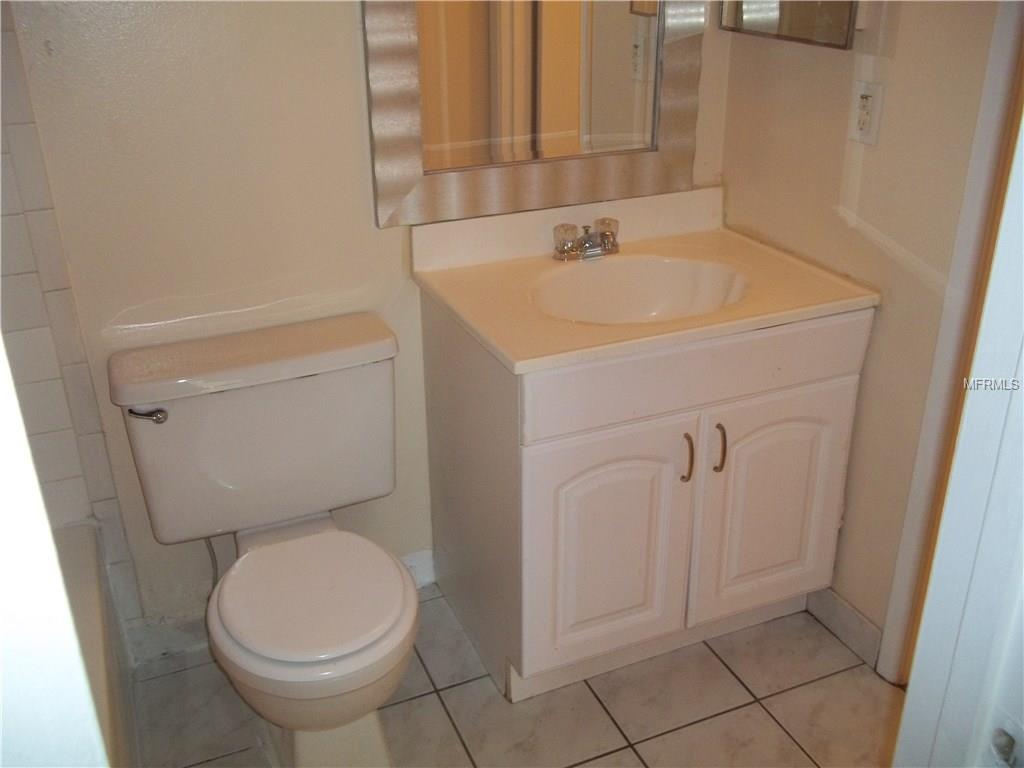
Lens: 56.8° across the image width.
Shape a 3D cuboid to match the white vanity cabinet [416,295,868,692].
[{"bbox_3d":[0.264,0.178,2.148,0.763,0.817,0.562,-11,26,-21],"label":"white vanity cabinet"}]

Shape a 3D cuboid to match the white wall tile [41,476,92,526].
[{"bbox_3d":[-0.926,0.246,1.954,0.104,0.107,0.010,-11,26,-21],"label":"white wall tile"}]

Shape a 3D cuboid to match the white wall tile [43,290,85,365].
[{"bbox_3d":[-0.861,-0.108,1.828,0.050,0.152,0.010,-11,26,-21],"label":"white wall tile"}]

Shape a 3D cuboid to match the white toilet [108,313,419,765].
[{"bbox_3d":[-0.404,0.371,1.829,0.530,0.760,0.675,-11,26,-21],"label":"white toilet"}]

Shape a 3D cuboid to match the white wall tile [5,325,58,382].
[{"bbox_3d":[-0.934,-0.051,1.819,0.107,0.108,0.010,-11,26,-21],"label":"white wall tile"}]

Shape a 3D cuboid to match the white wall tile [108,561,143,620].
[{"bbox_3d":[-0.851,0.454,2.085,0.050,0.152,0.010,-11,26,-21],"label":"white wall tile"}]

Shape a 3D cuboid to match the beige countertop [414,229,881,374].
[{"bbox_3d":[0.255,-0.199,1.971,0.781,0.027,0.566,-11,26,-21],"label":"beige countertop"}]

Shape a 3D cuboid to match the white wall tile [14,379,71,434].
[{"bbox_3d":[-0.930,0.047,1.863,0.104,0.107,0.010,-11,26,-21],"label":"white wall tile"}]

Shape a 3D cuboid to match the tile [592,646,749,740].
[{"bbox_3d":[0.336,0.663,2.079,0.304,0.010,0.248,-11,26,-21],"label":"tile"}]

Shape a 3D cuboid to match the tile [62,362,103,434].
[{"bbox_3d":[-0.858,0.032,1.890,0.051,0.152,0.010,-11,26,-21],"label":"tile"}]

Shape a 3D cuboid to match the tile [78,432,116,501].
[{"bbox_3d":[-0.856,0.173,1.956,0.050,0.152,0.010,-11,26,-21],"label":"tile"}]

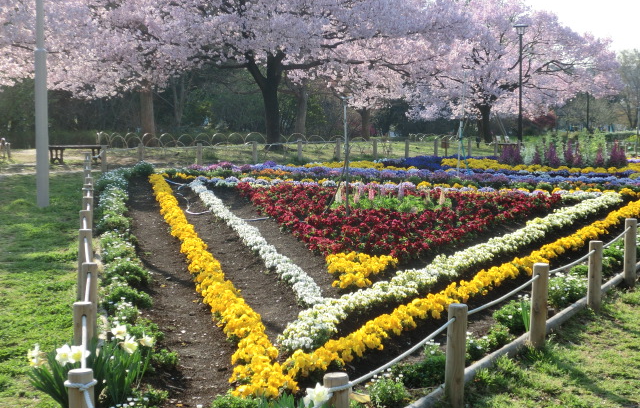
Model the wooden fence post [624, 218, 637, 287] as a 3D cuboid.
[{"bbox_3d":[2.766,0.433,9.707,0.102,0.586,0.102,0,6,0],"label":"wooden fence post"}]

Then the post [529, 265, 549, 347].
[{"bbox_3d":[1.391,0.651,6.930,0.100,0.540,0.100,0,5,0],"label":"post"}]

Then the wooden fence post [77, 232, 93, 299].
[{"bbox_3d":[-1.901,0.497,8.841,0.102,0.571,0.102,0,6,0],"label":"wooden fence post"}]

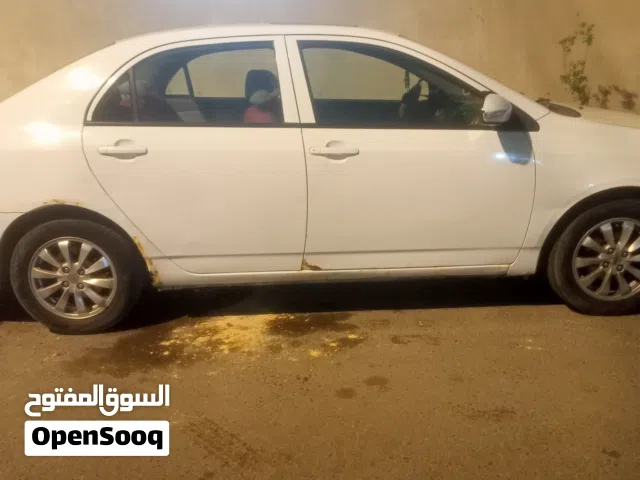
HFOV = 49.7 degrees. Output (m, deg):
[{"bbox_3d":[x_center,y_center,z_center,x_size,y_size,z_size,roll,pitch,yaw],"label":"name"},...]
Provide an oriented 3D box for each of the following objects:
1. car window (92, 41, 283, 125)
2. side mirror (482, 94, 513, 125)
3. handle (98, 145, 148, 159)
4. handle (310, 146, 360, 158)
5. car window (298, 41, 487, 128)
[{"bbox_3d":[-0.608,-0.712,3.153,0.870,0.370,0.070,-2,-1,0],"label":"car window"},{"bbox_3d":[0.783,-0.574,3.038,0.115,0.128,0.190,-2,17,0],"label":"side mirror"},{"bbox_3d":[-0.875,-0.395,3.083,0.220,0.054,0.053,-2,17,0],"label":"handle"},{"bbox_3d":[0.069,-0.393,3.095,0.220,0.054,0.053,-2,17,0],"label":"handle"},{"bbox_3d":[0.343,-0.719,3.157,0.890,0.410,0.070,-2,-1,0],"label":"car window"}]

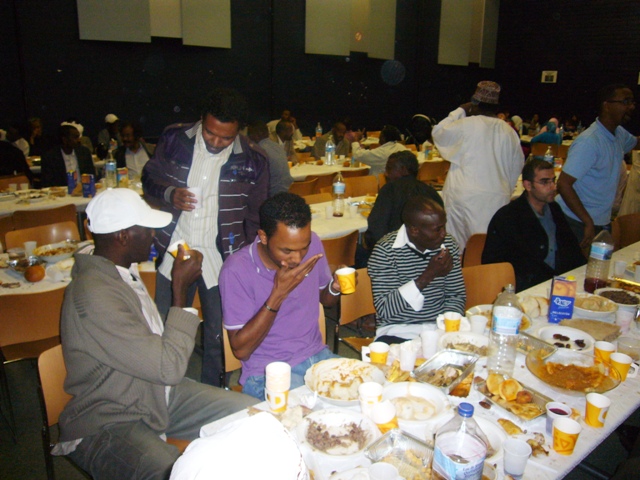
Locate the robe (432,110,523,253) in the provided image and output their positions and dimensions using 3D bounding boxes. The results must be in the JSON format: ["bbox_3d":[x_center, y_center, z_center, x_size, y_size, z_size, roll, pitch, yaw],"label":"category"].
[{"bbox_3d":[1.038,-0.152,3.467,0.620,1.380,0.450,4,16,11],"label":"robe"}]

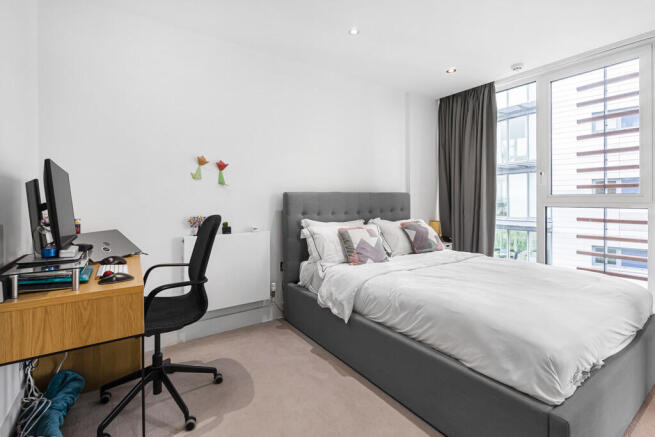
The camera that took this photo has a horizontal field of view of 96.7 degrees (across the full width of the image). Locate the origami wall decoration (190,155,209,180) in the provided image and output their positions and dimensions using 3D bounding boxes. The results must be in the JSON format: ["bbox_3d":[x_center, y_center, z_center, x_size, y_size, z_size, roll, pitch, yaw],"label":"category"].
[{"bbox_3d":[-1.013,-0.404,2.306,0.133,0.206,0.035,-1,2,-35],"label":"origami wall decoration"}]

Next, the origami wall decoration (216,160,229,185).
[{"bbox_3d":[-0.868,-0.381,2.408,0.100,0.200,0.035,-1,2,-35],"label":"origami wall decoration"}]

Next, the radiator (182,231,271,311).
[{"bbox_3d":[-0.811,0.417,2.388,0.680,0.600,0.100,-1,2,-35],"label":"radiator"}]

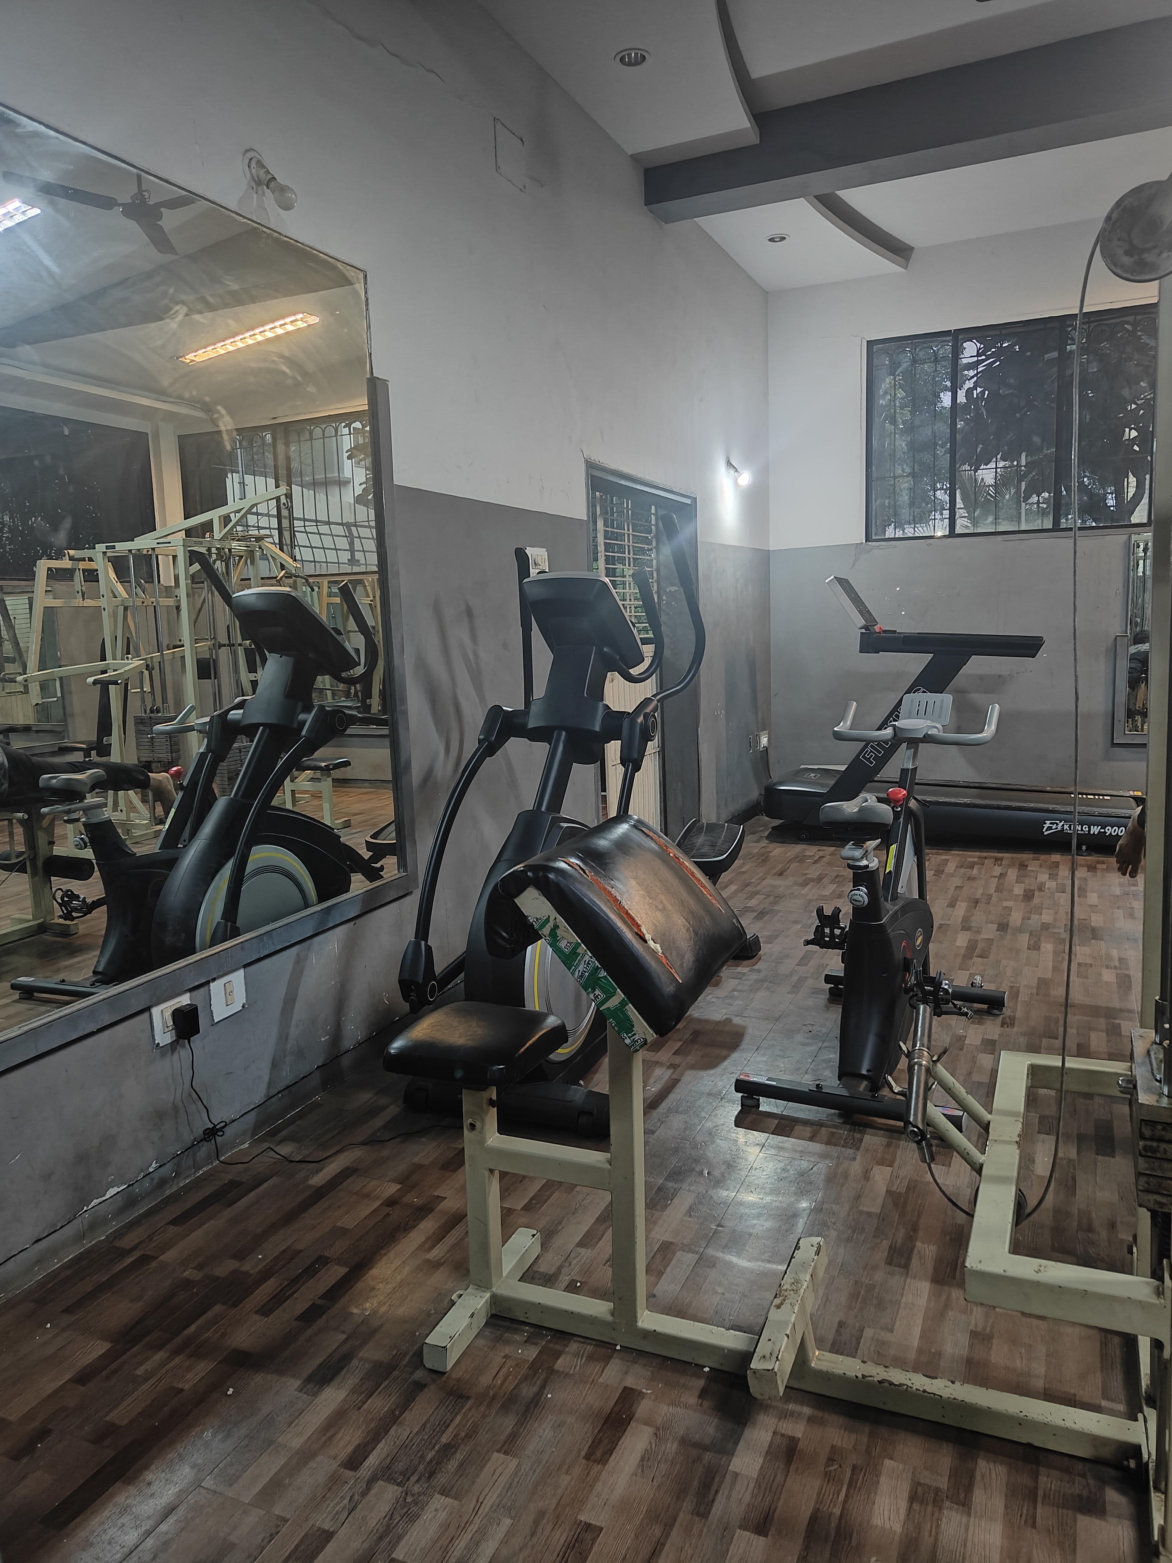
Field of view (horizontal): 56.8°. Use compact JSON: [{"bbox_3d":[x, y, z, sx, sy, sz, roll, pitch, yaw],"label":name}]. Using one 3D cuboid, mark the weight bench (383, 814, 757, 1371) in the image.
[{"bbox_3d":[-0.031,0.594,2.049,0.685,0.993,0.526,2,9,24],"label":"weight bench"}]

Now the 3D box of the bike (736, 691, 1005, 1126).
[{"bbox_3d":[0.914,0.314,3.303,0.626,1.112,1.132,2,9,24],"label":"bike"}]

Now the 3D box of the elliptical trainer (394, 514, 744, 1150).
[{"bbox_3d":[0.061,-0.009,3.658,0.685,1.698,1.767,2,9,24],"label":"elliptical trainer"}]

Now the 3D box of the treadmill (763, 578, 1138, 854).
[{"bbox_3d":[2.225,-0.456,6.555,2.194,1.579,0.874,2,9,24],"label":"treadmill"}]

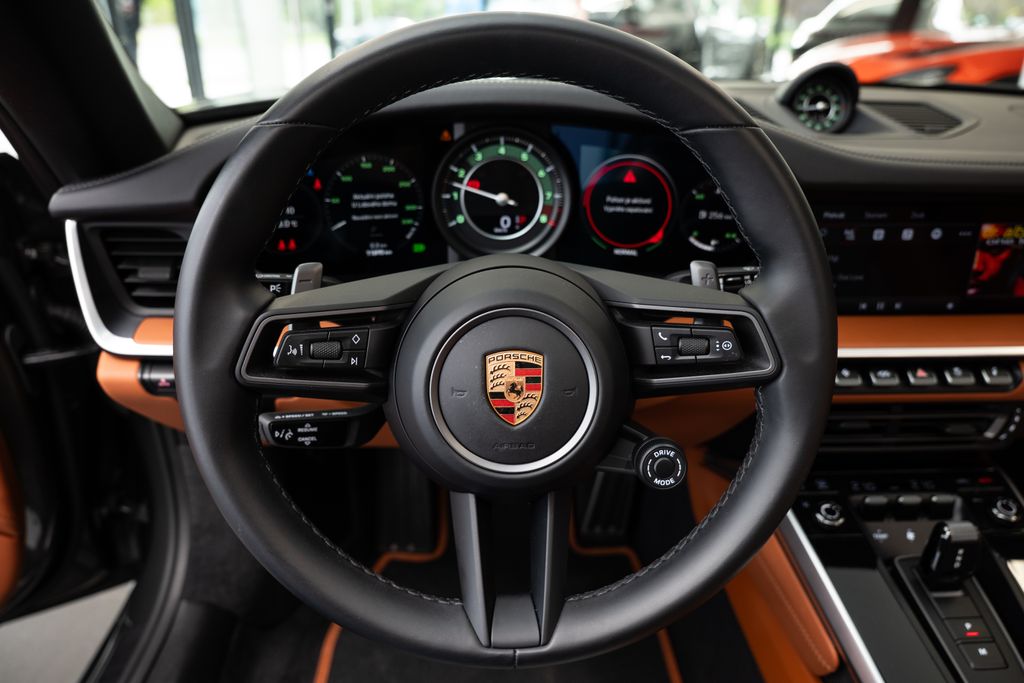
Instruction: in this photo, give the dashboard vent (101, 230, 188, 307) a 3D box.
[{"bbox_3d":[-0.302,-0.064,0.587,0.088,0.068,0.032,-1,22,-2],"label":"dashboard vent"}]

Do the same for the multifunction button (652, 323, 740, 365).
[{"bbox_3d":[0.109,0.002,0.402,0.051,0.024,0.015,0,0,-3],"label":"multifunction button"}]

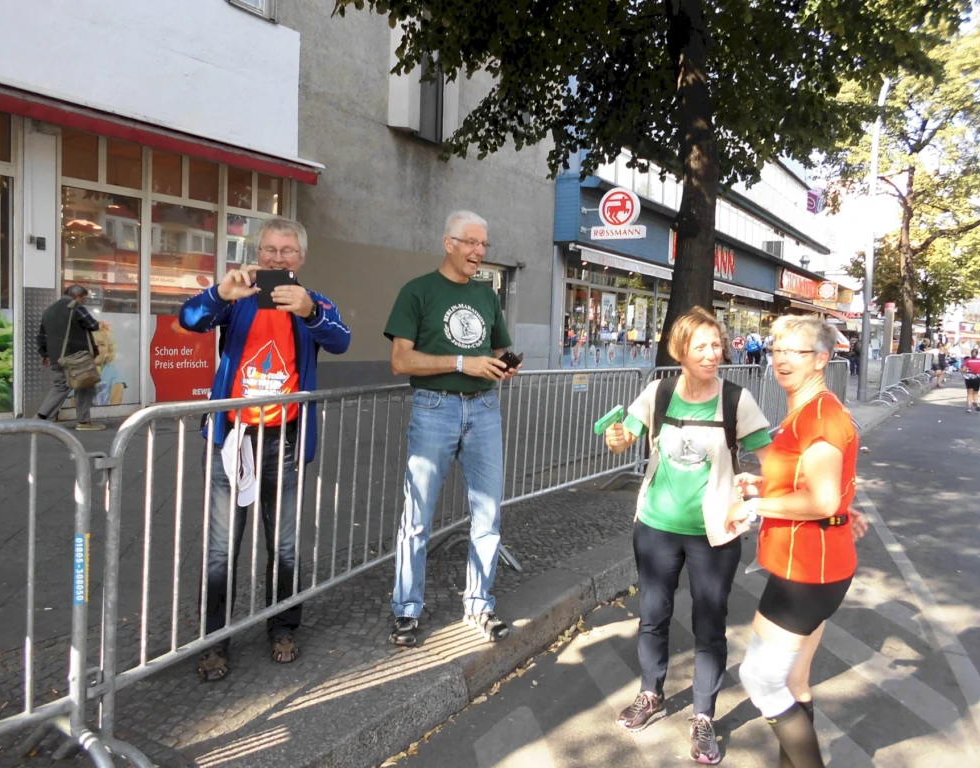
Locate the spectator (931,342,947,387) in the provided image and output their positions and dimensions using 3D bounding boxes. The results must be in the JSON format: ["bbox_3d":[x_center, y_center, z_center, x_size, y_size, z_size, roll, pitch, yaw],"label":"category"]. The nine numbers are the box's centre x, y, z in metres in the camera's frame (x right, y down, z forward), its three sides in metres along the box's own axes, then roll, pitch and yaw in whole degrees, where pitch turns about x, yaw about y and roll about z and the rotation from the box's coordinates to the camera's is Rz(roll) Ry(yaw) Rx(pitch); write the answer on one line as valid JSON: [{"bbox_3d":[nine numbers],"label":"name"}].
[{"bbox_3d":[16.491,-0.685,28.153,0.580,1.667,0.500,3,3,20],"label":"spectator"}]

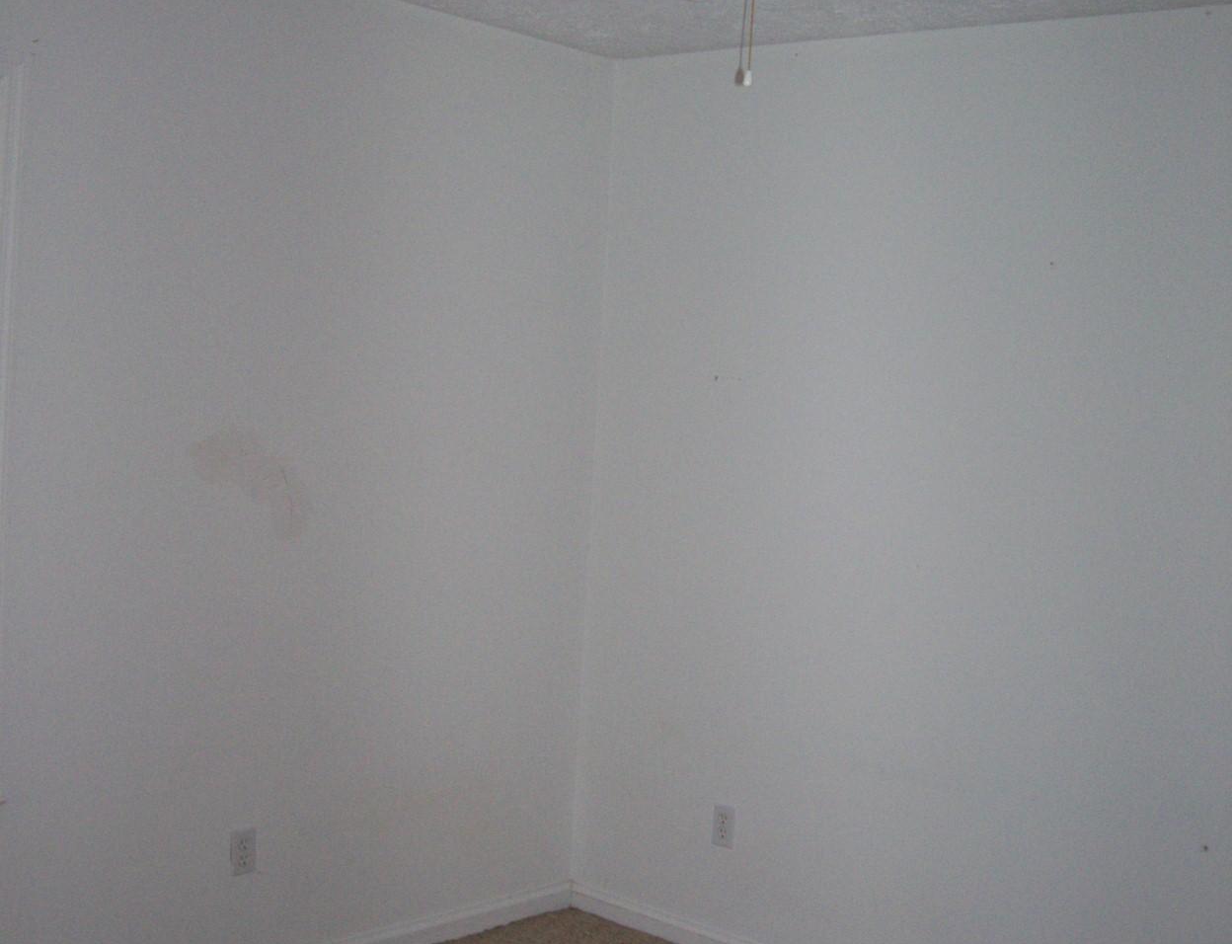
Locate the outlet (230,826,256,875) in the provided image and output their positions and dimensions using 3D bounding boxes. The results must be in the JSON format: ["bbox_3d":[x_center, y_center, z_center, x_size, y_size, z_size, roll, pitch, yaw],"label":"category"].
[{"bbox_3d":[-0.901,0.923,3.914,0.010,0.114,0.071,7,5,43],"label":"outlet"}]

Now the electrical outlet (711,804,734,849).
[{"bbox_3d":[0.292,0.968,4.393,0.071,0.114,0.010,6,5,39],"label":"electrical outlet"}]

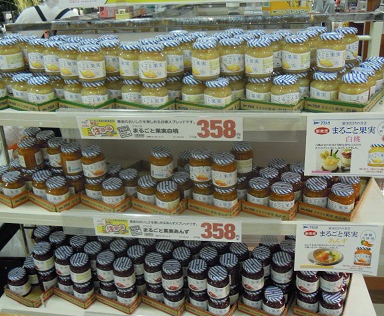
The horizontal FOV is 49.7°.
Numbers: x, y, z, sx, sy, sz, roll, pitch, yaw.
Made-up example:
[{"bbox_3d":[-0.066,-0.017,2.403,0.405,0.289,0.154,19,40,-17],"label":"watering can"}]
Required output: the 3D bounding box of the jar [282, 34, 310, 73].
[{"bbox_3d":[0.271,-0.270,1.075,0.072,0.091,0.072,1,22,8],"label":"jar"}]

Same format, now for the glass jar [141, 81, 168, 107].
[{"bbox_3d":[-0.100,-0.166,1.130,0.072,0.093,0.072,-2,25,1],"label":"glass jar"}]

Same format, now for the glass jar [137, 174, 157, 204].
[{"bbox_3d":[-0.139,0.112,1.336,0.072,0.093,0.072,-2,25,1],"label":"glass jar"}]

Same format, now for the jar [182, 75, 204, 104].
[{"bbox_3d":[0.008,-0.178,1.145,0.072,0.091,0.072,-2,23,1],"label":"jar"}]

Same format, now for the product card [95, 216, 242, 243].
[{"bbox_3d":[-0.086,0.236,1.371,0.500,0.076,0.004,1,25,11],"label":"product card"}]

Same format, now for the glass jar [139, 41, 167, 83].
[{"bbox_3d":[-0.108,-0.266,1.157,0.076,0.091,0.076,-3,25,1],"label":"glass jar"}]

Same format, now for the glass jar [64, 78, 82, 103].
[{"bbox_3d":[-0.346,-0.197,1.255,0.076,0.091,0.076,-3,25,1],"label":"glass jar"}]

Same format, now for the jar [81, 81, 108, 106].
[{"bbox_3d":[-0.281,-0.180,1.210,0.076,0.091,0.076,-5,25,-3],"label":"jar"}]

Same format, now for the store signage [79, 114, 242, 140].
[{"bbox_3d":[-0.083,-0.072,1.040,0.420,0.064,0.005,1,26,8],"label":"store signage"}]

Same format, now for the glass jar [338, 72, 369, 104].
[{"bbox_3d":[0.400,-0.159,1.022,0.072,0.091,0.072,1,22,8],"label":"glass jar"}]

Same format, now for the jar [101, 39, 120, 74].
[{"bbox_3d":[-0.233,-0.290,1.199,0.072,0.091,0.072,-8,24,-14],"label":"jar"}]

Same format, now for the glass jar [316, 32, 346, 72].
[{"bbox_3d":[0.390,-0.297,1.157,0.076,0.091,0.076,-3,25,1],"label":"glass jar"}]

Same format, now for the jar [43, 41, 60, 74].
[{"bbox_3d":[-0.384,-0.283,1.180,0.072,0.091,0.072,-2,22,1],"label":"jar"}]

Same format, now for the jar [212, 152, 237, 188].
[{"bbox_3d":[0.097,0.036,1.240,0.072,0.091,0.072,-2,23,1],"label":"jar"}]

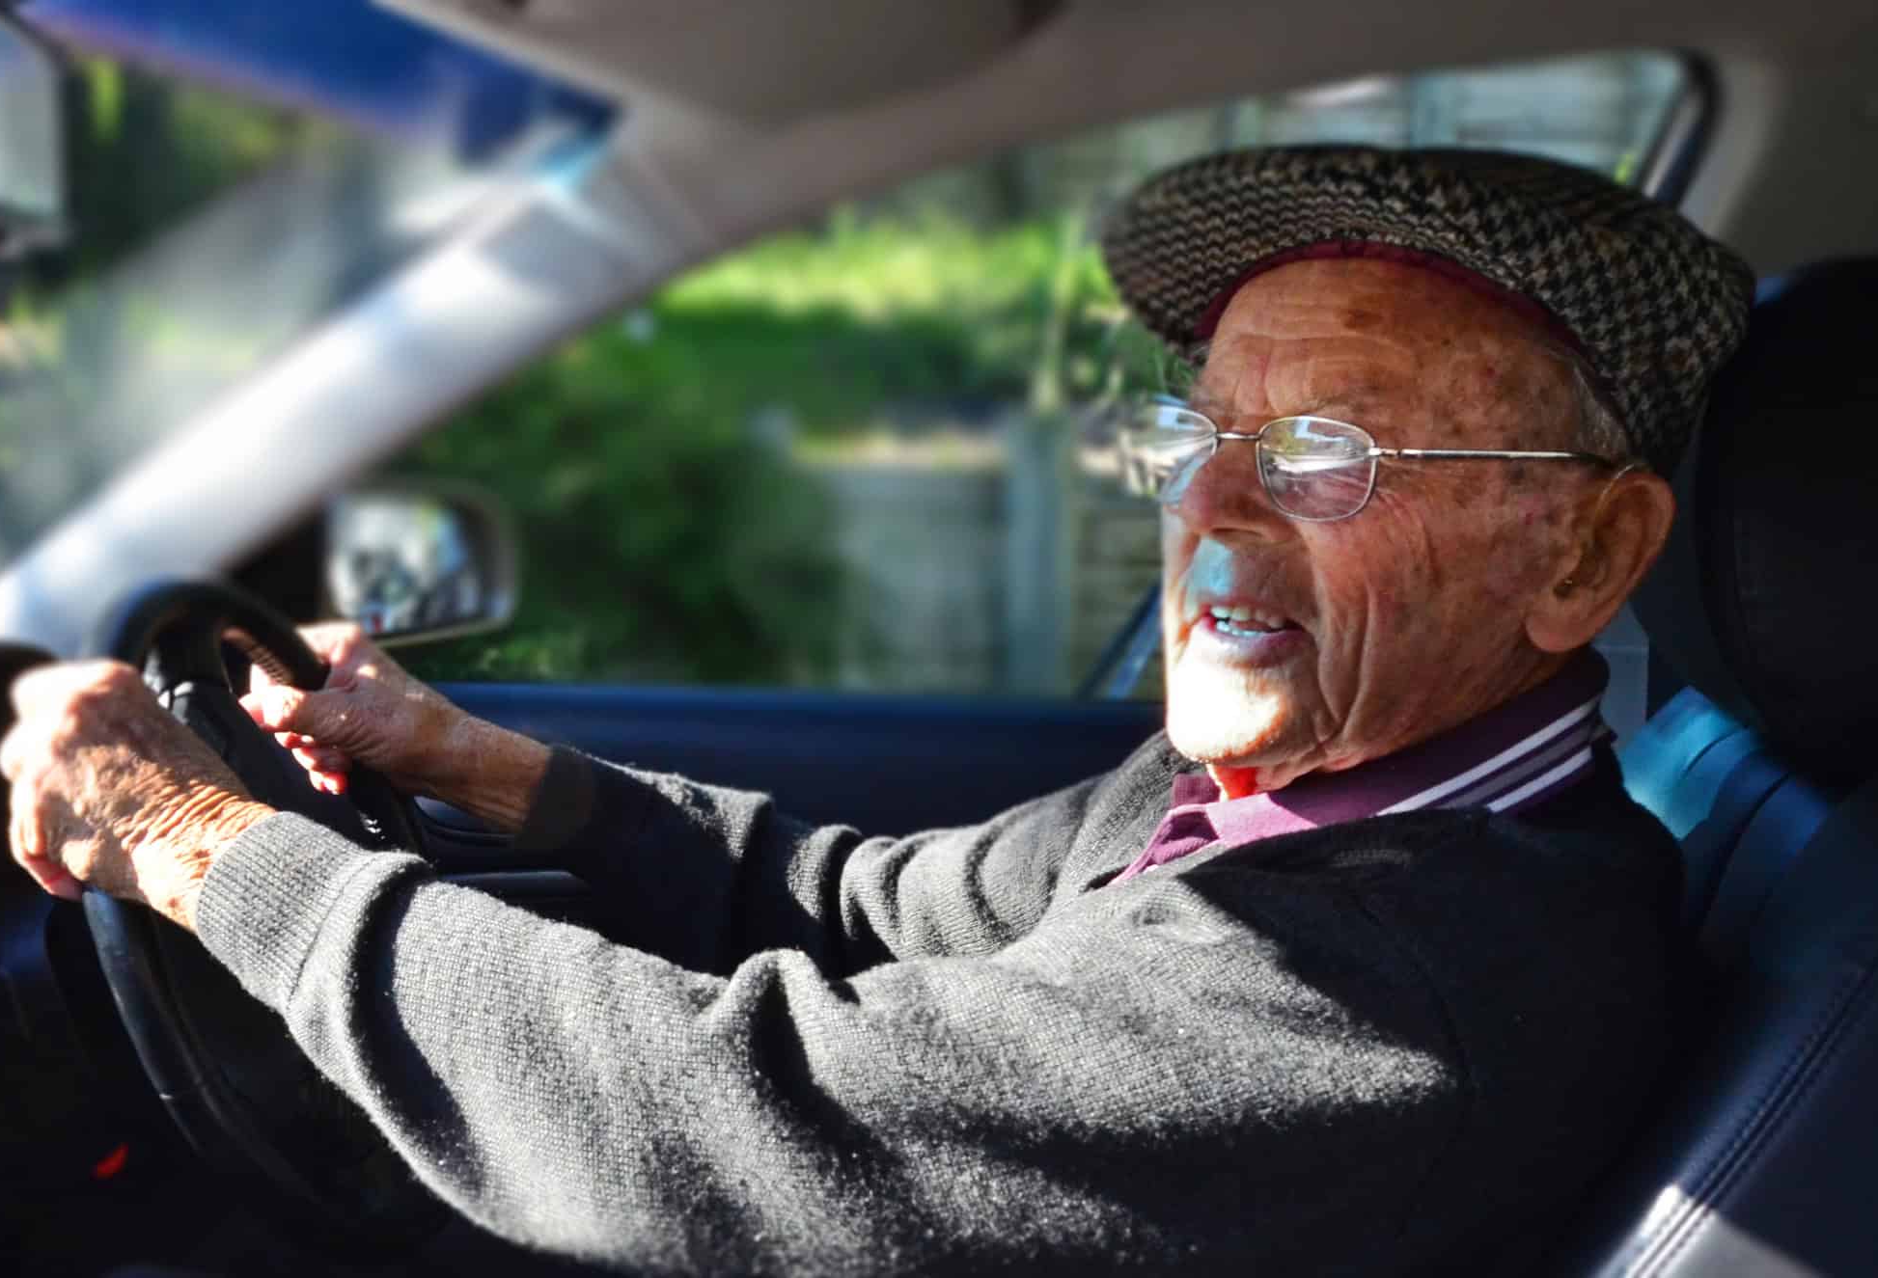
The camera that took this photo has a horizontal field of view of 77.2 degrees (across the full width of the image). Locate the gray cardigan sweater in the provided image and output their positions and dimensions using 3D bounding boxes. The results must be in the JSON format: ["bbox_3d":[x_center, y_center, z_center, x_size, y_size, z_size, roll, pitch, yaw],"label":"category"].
[{"bbox_3d":[0.020,0.295,0.630,0.670,0.520,0.520,0,4,-5],"label":"gray cardigan sweater"}]

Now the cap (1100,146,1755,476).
[{"bbox_3d":[0.213,-0.145,0.530,0.280,0.120,0.215,7,1,-22],"label":"cap"}]

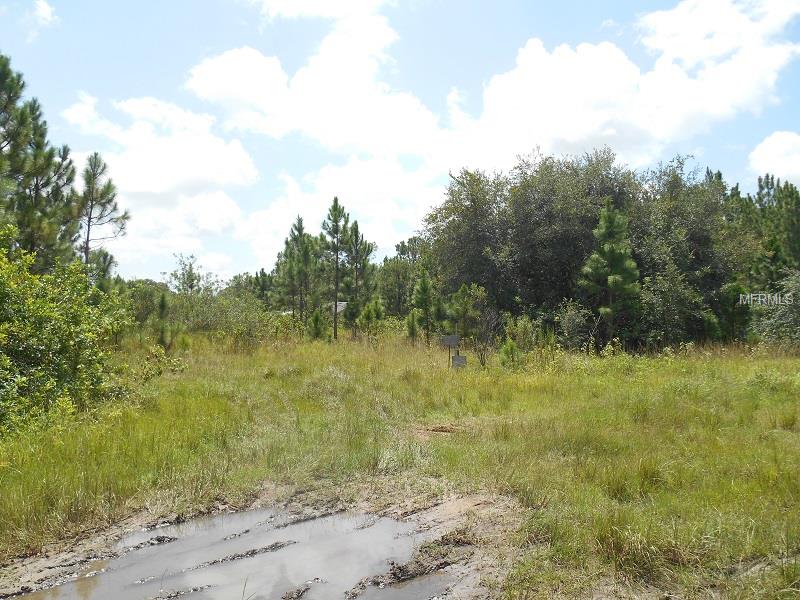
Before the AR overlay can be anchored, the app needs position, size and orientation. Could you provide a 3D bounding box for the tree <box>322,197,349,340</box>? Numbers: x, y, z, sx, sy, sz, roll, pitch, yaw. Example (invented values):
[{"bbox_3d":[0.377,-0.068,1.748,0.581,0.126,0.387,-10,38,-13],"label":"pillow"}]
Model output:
[{"bbox_3d":[-3.542,-1.702,33.000,1.428,7.963,1.428,0,-1,0],"label":"tree"}]

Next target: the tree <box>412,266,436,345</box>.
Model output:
[{"bbox_3d":[1.142,0.373,28.000,1.118,3.681,1.118,0,-1,0],"label":"tree"}]

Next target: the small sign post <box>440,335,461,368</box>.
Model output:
[{"bbox_3d":[1.429,1.485,17.000,0.566,1.018,0.060,0,-1,0],"label":"small sign post"}]

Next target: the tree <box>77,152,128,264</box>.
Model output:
[{"bbox_3d":[-14.853,-2.546,30.000,2.596,9.636,2.596,0,-1,0],"label":"tree"}]

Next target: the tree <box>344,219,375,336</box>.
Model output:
[{"bbox_3d":[-2.426,-1.288,36.000,1.797,7.189,1.797,0,-1,0],"label":"tree"}]

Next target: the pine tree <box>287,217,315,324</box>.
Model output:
[{"bbox_3d":[-6.393,-1.460,39.000,1.687,7.918,1.687,0,-1,0],"label":"pine tree"}]

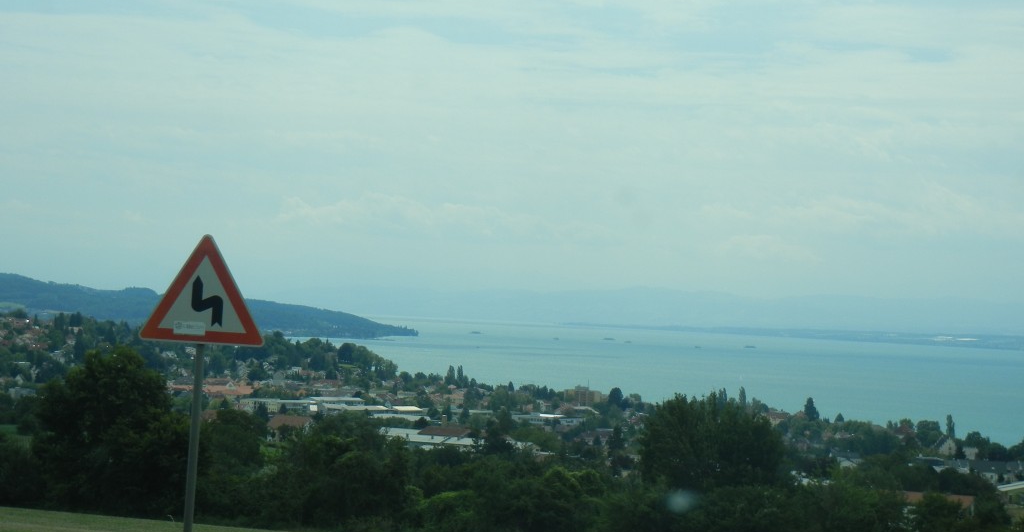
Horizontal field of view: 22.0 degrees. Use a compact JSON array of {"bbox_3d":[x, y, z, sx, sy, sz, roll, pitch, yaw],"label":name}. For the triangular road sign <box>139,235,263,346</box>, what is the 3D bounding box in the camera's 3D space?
[{"bbox_3d":[-2.210,0.166,18.960,0.900,0.790,0.030,4,-1,-7],"label":"triangular road sign"}]

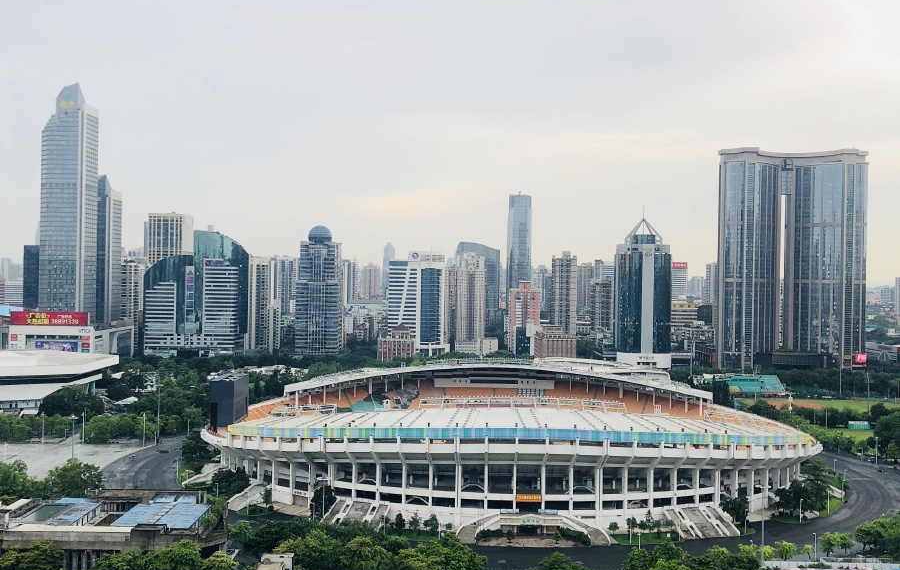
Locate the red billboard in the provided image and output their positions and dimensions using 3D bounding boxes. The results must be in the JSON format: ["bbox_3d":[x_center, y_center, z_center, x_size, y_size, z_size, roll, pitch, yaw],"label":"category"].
[{"bbox_3d":[-324.350,27.350,787.020,62.300,10.900,3.000,1,0,-1],"label":"red billboard"}]

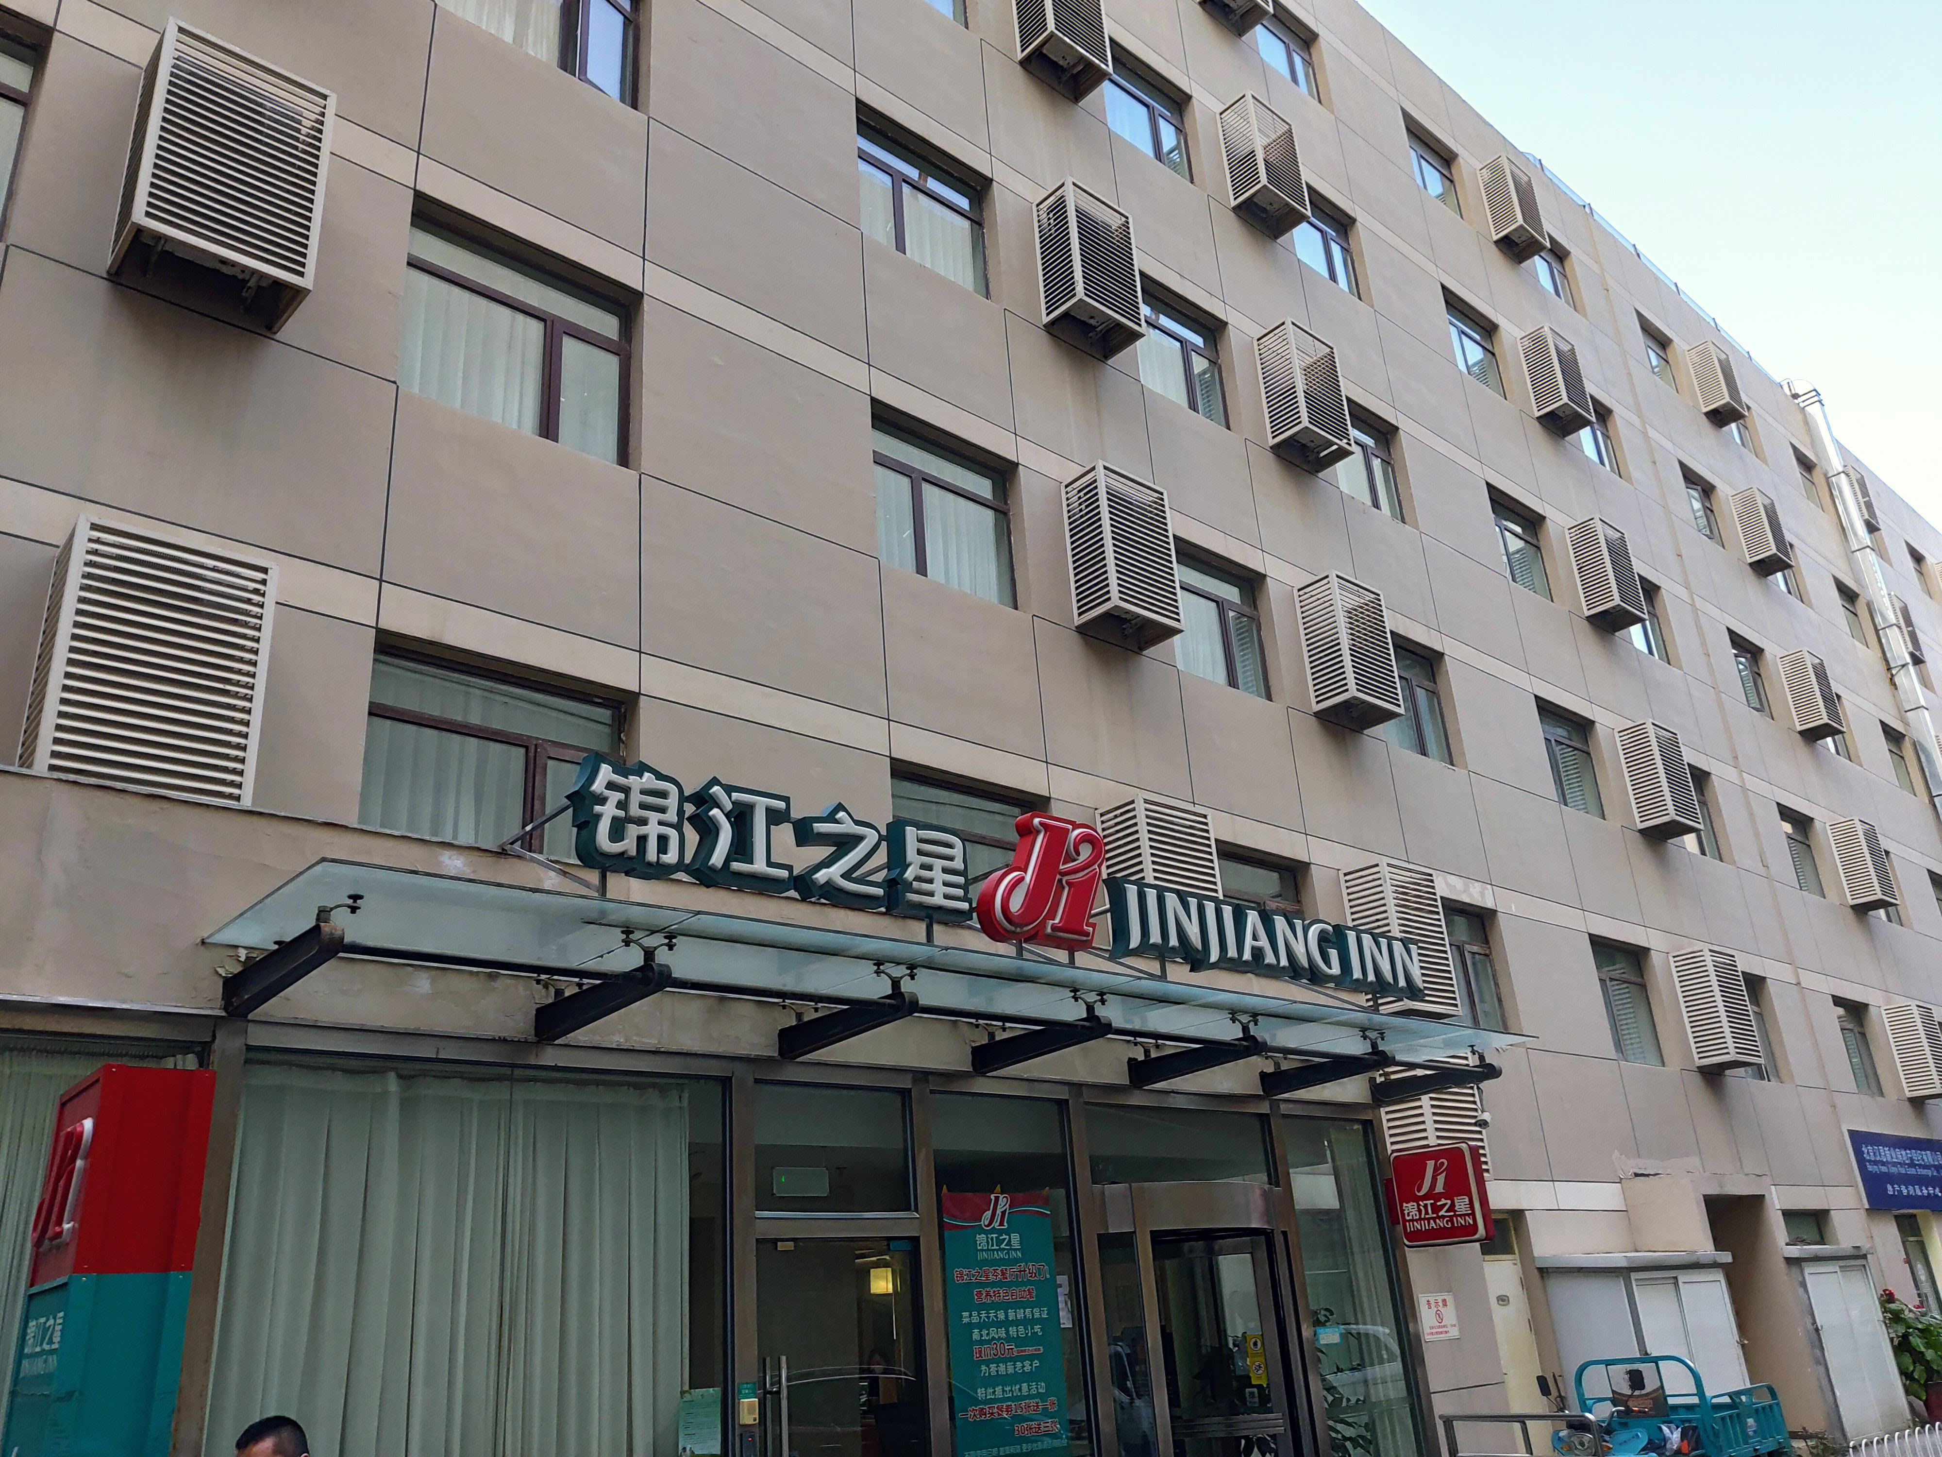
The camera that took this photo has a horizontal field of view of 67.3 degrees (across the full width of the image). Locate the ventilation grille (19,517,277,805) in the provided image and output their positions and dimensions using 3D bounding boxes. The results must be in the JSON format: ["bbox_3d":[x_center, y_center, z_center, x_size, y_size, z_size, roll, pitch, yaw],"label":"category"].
[{"bbox_3d":[-4.171,-0.216,7.409,0.933,1.487,0.505,16,-29,-40],"label":"ventilation grille"}]

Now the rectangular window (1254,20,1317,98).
[{"bbox_3d":[4.310,-9.385,20.352,1.680,1.528,0.092,16,-29,-40],"label":"rectangular window"}]

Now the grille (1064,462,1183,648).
[{"bbox_3d":[1.364,-1.530,13.073,0.892,1.427,0.475,16,-29,-40],"label":"grille"}]

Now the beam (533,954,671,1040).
[{"bbox_3d":[-1.582,1.180,6.247,0.083,0.137,1.021,16,-29,-40],"label":"beam"}]

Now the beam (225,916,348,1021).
[{"bbox_3d":[-2.671,0.957,5.658,0.093,0.150,1.024,16,-29,-40],"label":"beam"}]

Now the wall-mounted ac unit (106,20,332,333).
[{"bbox_3d":[-4.204,-3.105,8.243,0.881,1.420,0.477,16,-29,-40],"label":"wall-mounted ac unit"}]

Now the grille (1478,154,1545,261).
[{"bbox_3d":[9.269,-8.867,24.933,0.923,1.495,0.505,16,-29,-40],"label":"grille"}]

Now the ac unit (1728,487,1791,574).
[{"bbox_3d":[15.808,-3.930,29.137,0.934,1.496,0.505,16,-29,-40],"label":"ac unit"}]

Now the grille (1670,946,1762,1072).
[{"bbox_3d":[9.671,3.652,18.932,0.887,1.429,0.482,16,-29,-40],"label":"grille"}]

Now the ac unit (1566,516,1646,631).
[{"bbox_3d":[9.234,-2.234,21.187,0.884,1.415,0.482,16,-29,-40],"label":"ac unit"}]

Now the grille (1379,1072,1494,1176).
[{"bbox_3d":[4.260,3.466,13.575,0.887,1.400,0.482,16,-29,-40],"label":"grille"}]

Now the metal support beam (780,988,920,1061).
[{"bbox_3d":[-0.635,1.543,7.532,0.081,0.161,1.066,16,-29,-40],"label":"metal support beam"}]

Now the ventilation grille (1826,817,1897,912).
[{"bbox_3d":[16.181,2.495,26.473,0.929,1.499,0.505,16,-29,-40],"label":"ventilation grille"}]

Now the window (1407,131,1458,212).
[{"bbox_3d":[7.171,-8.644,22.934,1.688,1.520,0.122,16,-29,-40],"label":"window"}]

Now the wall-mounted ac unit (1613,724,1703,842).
[{"bbox_3d":[9.534,0.710,20.190,0.909,1.427,0.477,16,-29,-40],"label":"wall-mounted ac unit"}]

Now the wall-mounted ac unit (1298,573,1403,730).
[{"bbox_3d":[4.167,-0.845,16.041,0.940,1.487,0.505,16,-29,-40],"label":"wall-mounted ac unit"}]

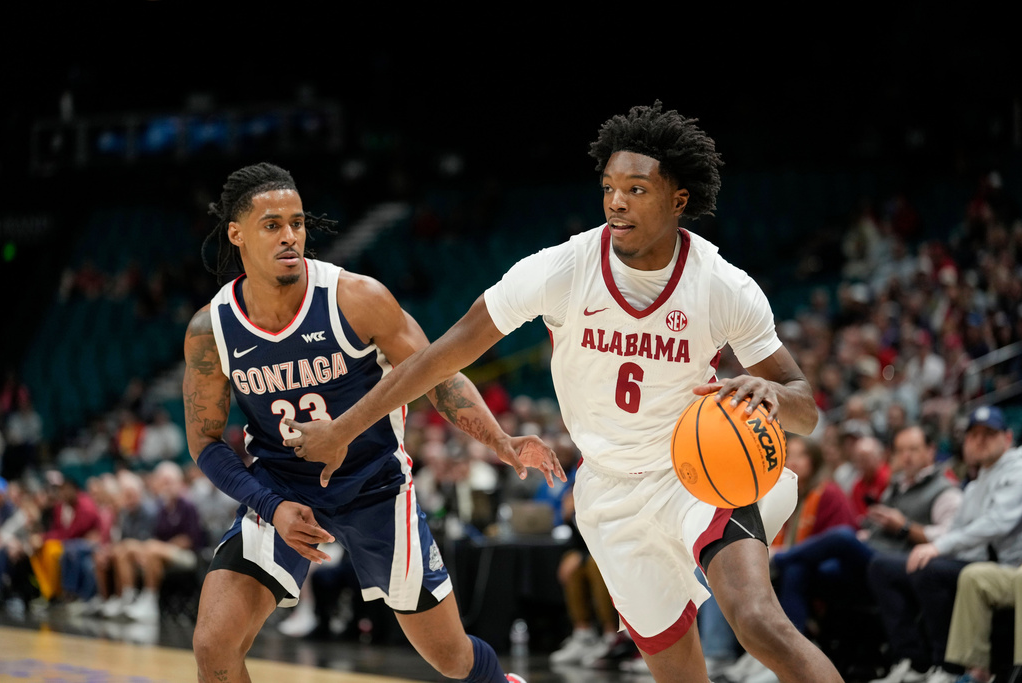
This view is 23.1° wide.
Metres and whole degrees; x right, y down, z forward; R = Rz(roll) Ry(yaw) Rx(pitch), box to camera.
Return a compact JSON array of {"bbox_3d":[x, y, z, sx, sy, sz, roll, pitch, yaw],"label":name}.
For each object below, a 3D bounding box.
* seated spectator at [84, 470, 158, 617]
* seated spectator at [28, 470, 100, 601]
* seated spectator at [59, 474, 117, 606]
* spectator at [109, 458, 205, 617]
[{"bbox_3d":[-3.260,1.677,20.900,0.850,1.210,0.560,3,-5,-32],"label":"seated spectator"},{"bbox_3d":[-4.031,1.809,22.600,0.900,1.200,0.600,3,-5,-33],"label":"seated spectator"},{"bbox_3d":[-3.687,1.761,21.900,0.850,1.190,0.550,3,-5,-32],"label":"seated spectator"},{"bbox_3d":[-2.840,1.584,20.000,0.850,1.260,0.580,3,-5,-33],"label":"spectator"}]

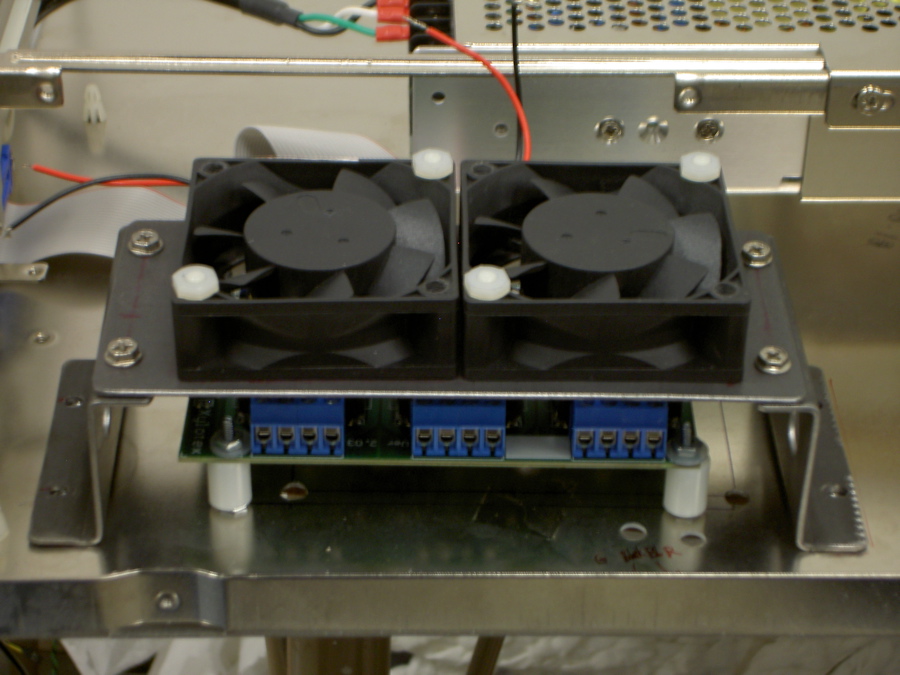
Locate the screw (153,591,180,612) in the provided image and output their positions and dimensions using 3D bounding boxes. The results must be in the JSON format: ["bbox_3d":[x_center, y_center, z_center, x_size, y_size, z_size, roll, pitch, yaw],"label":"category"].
[{"bbox_3d":[-0.063,0.059,0.516,0.005,0.005,0.002,0,34,-1],"label":"screw"}]

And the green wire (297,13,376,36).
[{"bbox_3d":[-0.032,-0.088,0.651,0.022,0.004,0.004,9,35,12],"label":"green wire"}]

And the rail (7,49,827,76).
[{"bbox_3d":[-0.009,-0.073,0.617,0.219,0.004,0.007,0,34,0],"label":"rail"}]

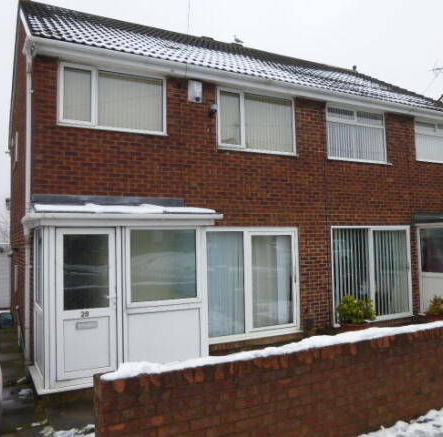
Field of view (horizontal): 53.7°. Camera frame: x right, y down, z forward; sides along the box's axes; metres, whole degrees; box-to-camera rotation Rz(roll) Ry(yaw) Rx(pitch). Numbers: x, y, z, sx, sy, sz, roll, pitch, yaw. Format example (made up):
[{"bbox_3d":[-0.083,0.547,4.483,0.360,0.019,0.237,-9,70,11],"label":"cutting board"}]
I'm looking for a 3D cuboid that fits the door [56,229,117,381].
[{"bbox_3d":[-1.715,1.075,5.604,0.745,1.870,0.070,0,-3,-28],"label":"door"}]

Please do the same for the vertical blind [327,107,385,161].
[{"bbox_3d":[3.047,-1.839,9.734,1.622,1.066,0.080,0,-3,-27],"label":"vertical blind"}]

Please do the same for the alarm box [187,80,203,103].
[{"bbox_3d":[-0.456,-2.205,7.644,0.235,0.350,0.090,0,-3,-28],"label":"alarm box"}]

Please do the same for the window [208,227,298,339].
[{"bbox_3d":[0.595,1.212,8.308,1.894,1.850,0.090,0,-3,-27],"label":"window"}]

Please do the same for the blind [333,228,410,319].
[{"bbox_3d":[3.336,1.197,9.569,2.420,2.070,0.100,0,-3,-28],"label":"blind"}]

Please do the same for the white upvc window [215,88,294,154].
[{"bbox_3d":[0.710,-1.834,8.407,1.752,1.158,0.080,0,-3,-27],"label":"white upvc window"}]

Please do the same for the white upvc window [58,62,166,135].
[{"bbox_3d":[-1.699,-1.904,7.070,1.740,0.985,0.100,0,-3,-28],"label":"white upvc window"}]

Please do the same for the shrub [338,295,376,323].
[{"bbox_3d":[2.676,1.804,8.679,0.660,0.550,0.620,-1,-3,0],"label":"shrub"}]

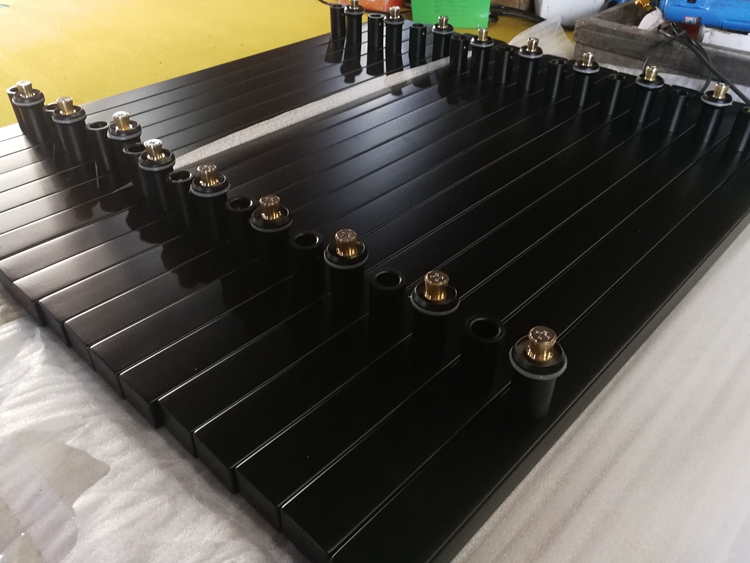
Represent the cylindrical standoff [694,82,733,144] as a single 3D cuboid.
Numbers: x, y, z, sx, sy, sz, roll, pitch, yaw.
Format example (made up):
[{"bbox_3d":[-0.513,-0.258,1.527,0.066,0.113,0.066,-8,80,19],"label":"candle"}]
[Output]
[{"bbox_3d":[0.394,-0.199,0.684,0.035,0.063,0.035,0,38,0],"label":"cylindrical standoff"}]

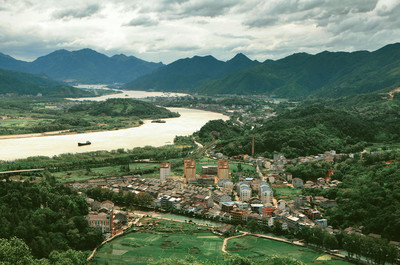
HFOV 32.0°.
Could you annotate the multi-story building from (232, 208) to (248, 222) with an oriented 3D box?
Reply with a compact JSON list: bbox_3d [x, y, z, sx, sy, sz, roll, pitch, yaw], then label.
[{"bbox_3d":[50.000,103.050,867.010,14.500,12.000,13.000,4,6,42],"label":"multi-story building"}]

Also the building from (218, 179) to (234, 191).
[{"bbox_3d":[41.000,82.380,1106.120,16.000,15.000,27.000,-1,5,-13],"label":"building"}]

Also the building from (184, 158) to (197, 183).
[{"bbox_3d":[-16.000,64.120,1186.920,18.500,38.500,17.000,0,5,-4],"label":"building"}]

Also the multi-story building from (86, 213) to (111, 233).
[{"bbox_3d":[-115.500,105.270,808.000,25.500,17.000,14.000,0,5,3],"label":"multi-story building"}]

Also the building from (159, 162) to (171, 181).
[{"bbox_3d":[-59.500,67.120,1193.180,17.000,31.500,15.000,0,5,-4],"label":"building"}]

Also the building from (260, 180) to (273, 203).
[{"bbox_3d":[95.000,88.130,1006.260,14.500,19.500,60.000,0,5,0],"label":"building"}]

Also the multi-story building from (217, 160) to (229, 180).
[{"bbox_3d":[38.000,65.110,1187.000,18.500,36.500,17.000,0,5,-2],"label":"multi-story building"}]

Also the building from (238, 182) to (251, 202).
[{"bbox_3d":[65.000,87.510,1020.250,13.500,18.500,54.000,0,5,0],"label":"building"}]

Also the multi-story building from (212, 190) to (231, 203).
[{"bbox_3d":[30.000,91.710,1008.550,14.500,12.000,38.000,-1,5,-15],"label":"multi-story building"}]

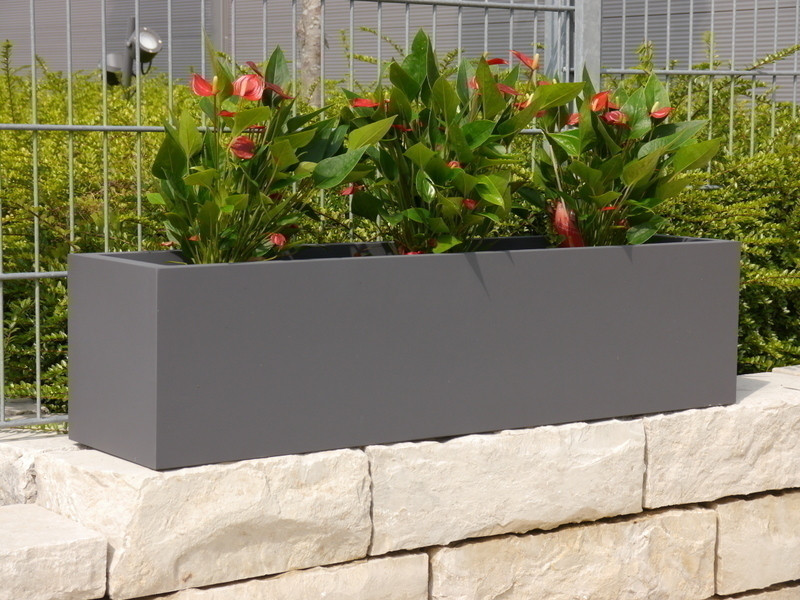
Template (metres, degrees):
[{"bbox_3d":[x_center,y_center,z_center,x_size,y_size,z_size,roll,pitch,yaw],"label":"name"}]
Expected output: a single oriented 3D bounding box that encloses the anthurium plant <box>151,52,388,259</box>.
[{"bbox_3d":[-0.176,-0.183,2.587,0.300,0.315,0.270,-4,7,-35],"label":"anthurium plant"}]

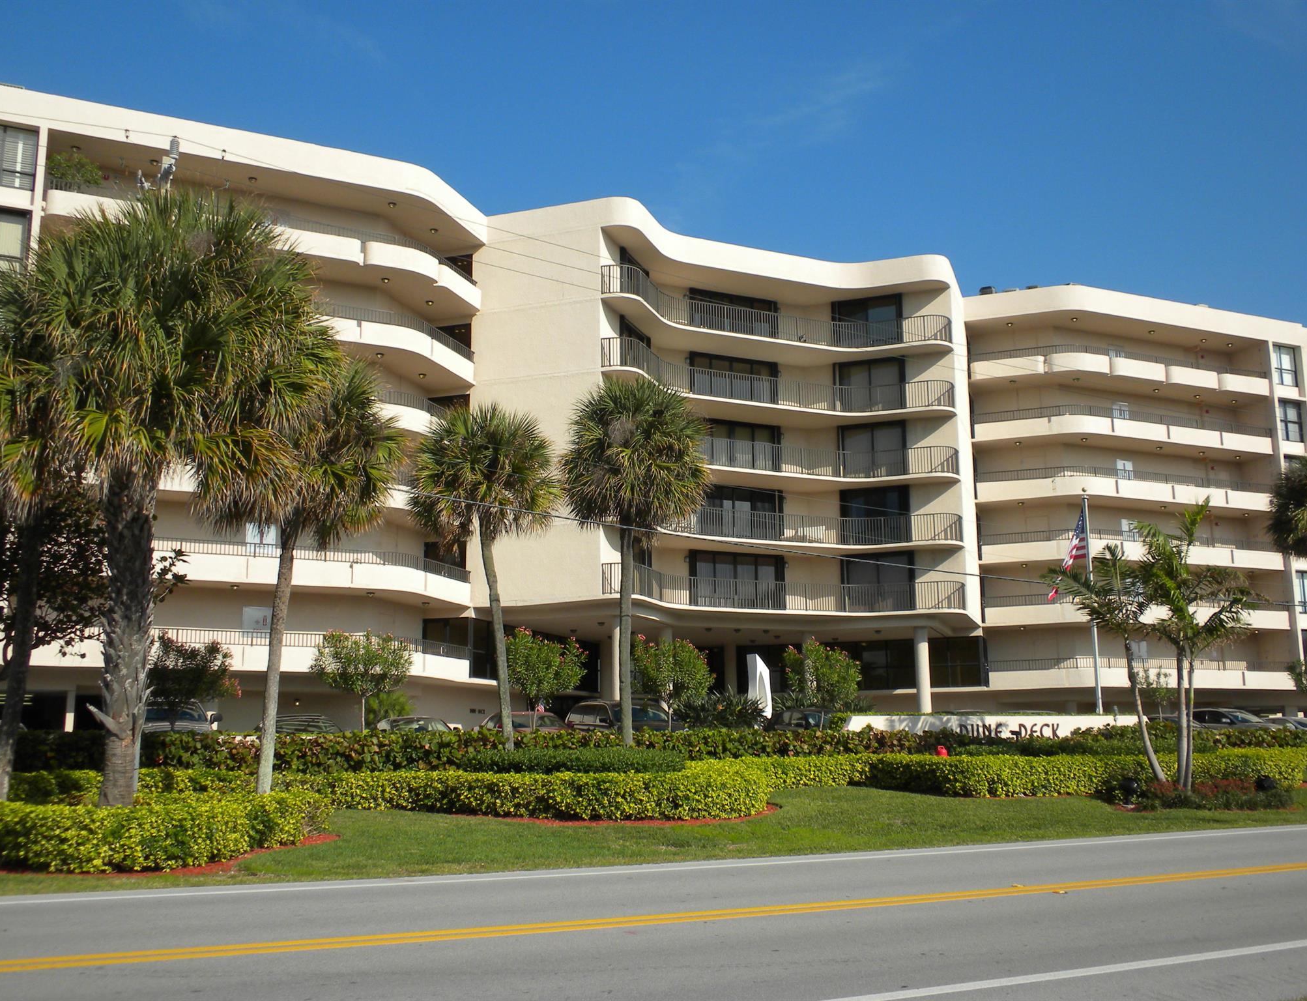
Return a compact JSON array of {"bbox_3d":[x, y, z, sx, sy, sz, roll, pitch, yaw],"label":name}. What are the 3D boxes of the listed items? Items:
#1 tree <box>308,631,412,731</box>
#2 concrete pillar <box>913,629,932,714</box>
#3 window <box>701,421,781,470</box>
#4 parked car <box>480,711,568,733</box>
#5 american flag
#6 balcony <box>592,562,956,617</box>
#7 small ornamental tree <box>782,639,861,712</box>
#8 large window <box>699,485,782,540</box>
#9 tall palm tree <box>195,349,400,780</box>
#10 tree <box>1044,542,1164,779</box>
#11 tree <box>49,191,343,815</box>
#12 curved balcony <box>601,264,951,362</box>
[{"bbox_3d":[-6.120,4.283,29.540,2.100,3.185,2.100,4,-11,-27],"label":"tree"},{"bbox_3d":[10.605,7.470,55.700,0.630,4.900,0.630,5,-12,-28],"label":"concrete pillar"},{"bbox_3d":[3.400,-2.049,58.088,4.200,2.400,0.150,5,-12,-28],"label":"window"},{"bbox_3d":[-2.984,5.843,34.683,1.800,1.430,4.750,4,-11,-27],"label":"parked car"},{"bbox_3d":[12.007,1.586,41.329,1.150,2.600,0.500,-2,-10,6],"label":"american flag"},{"bbox_3d":[4.410,3.715,55.494,15.701,1.270,4.971,4,-11,-25],"label":"balcony"},{"bbox_3d":[4.119,4.952,34.542,1.850,3.155,1.850,4,-11,-27],"label":"small ornamental tree"},{"bbox_3d":[3.362,0.568,56.816,4.300,2.250,0.150,4,-11,-27],"label":"large window"},{"bbox_3d":[-4.987,1.158,19.698,2.850,6.416,2.850,5,-12,-28],"label":"tall palm tree"},{"bbox_3d":[9.804,3.535,30.634,2.573,5.259,2.444,-1,-10,0],"label":"tree"},{"bbox_3d":[-5.417,0.066,16.549,3.433,7.715,3.261,-1,-10,0],"label":"tree"},{"bbox_3d":[4.661,-7.231,55.512,16.000,1.150,2.450,5,-12,-28],"label":"curved balcony"}]

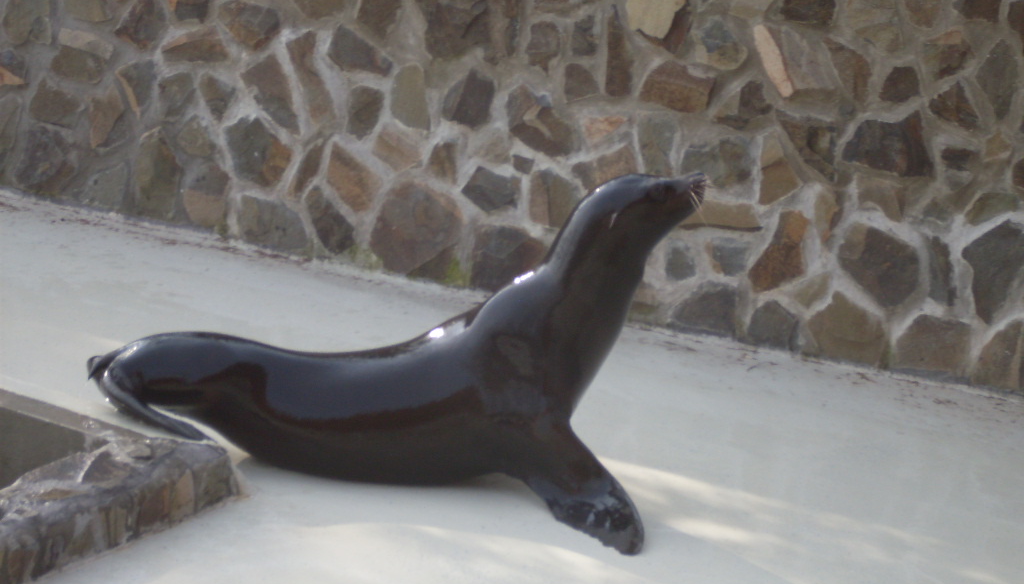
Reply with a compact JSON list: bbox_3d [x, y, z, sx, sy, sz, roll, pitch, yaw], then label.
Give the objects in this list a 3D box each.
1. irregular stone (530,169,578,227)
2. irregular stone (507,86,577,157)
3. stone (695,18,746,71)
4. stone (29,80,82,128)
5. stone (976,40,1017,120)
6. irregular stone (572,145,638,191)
[{"bbox_3d":[0.138,-0.262,9.316,0.180,0.170,0.090,11,20,33],"label":"irregular stone"},{"bbox_3d":[0.081,-0.470,9.293,0.207,0.191,0.105,11,19,28],"label":"irregular stone"},{"bbox_3d":[0.553,-0.657,8.952,0.149,0.137,0.075,11,19,28],"label":"stone"},{"bbox_3d":[-1.329,-0.555,9.907,0.187,0.141,0.066,11,20,26],"label":"stone"},{"bbox_3d":[1.224,-0.535,8.480,0.102,0.198,0.050,11,20,26],"label":"stone"},{"bbox_3d":[0.276,-0.342,9.193,0.226,0.171,0.090,11,20,33],"label":"irregular stone"}]

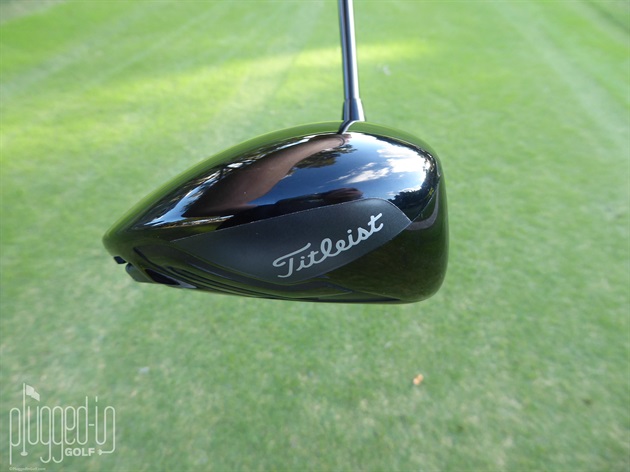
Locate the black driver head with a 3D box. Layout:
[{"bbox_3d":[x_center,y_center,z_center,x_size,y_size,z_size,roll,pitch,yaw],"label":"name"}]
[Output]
[{"bbox_3d":[-0.017,-0.008,0.165,0.116,0.061,0.121,-1,6,1],"label":"black driver head"}]

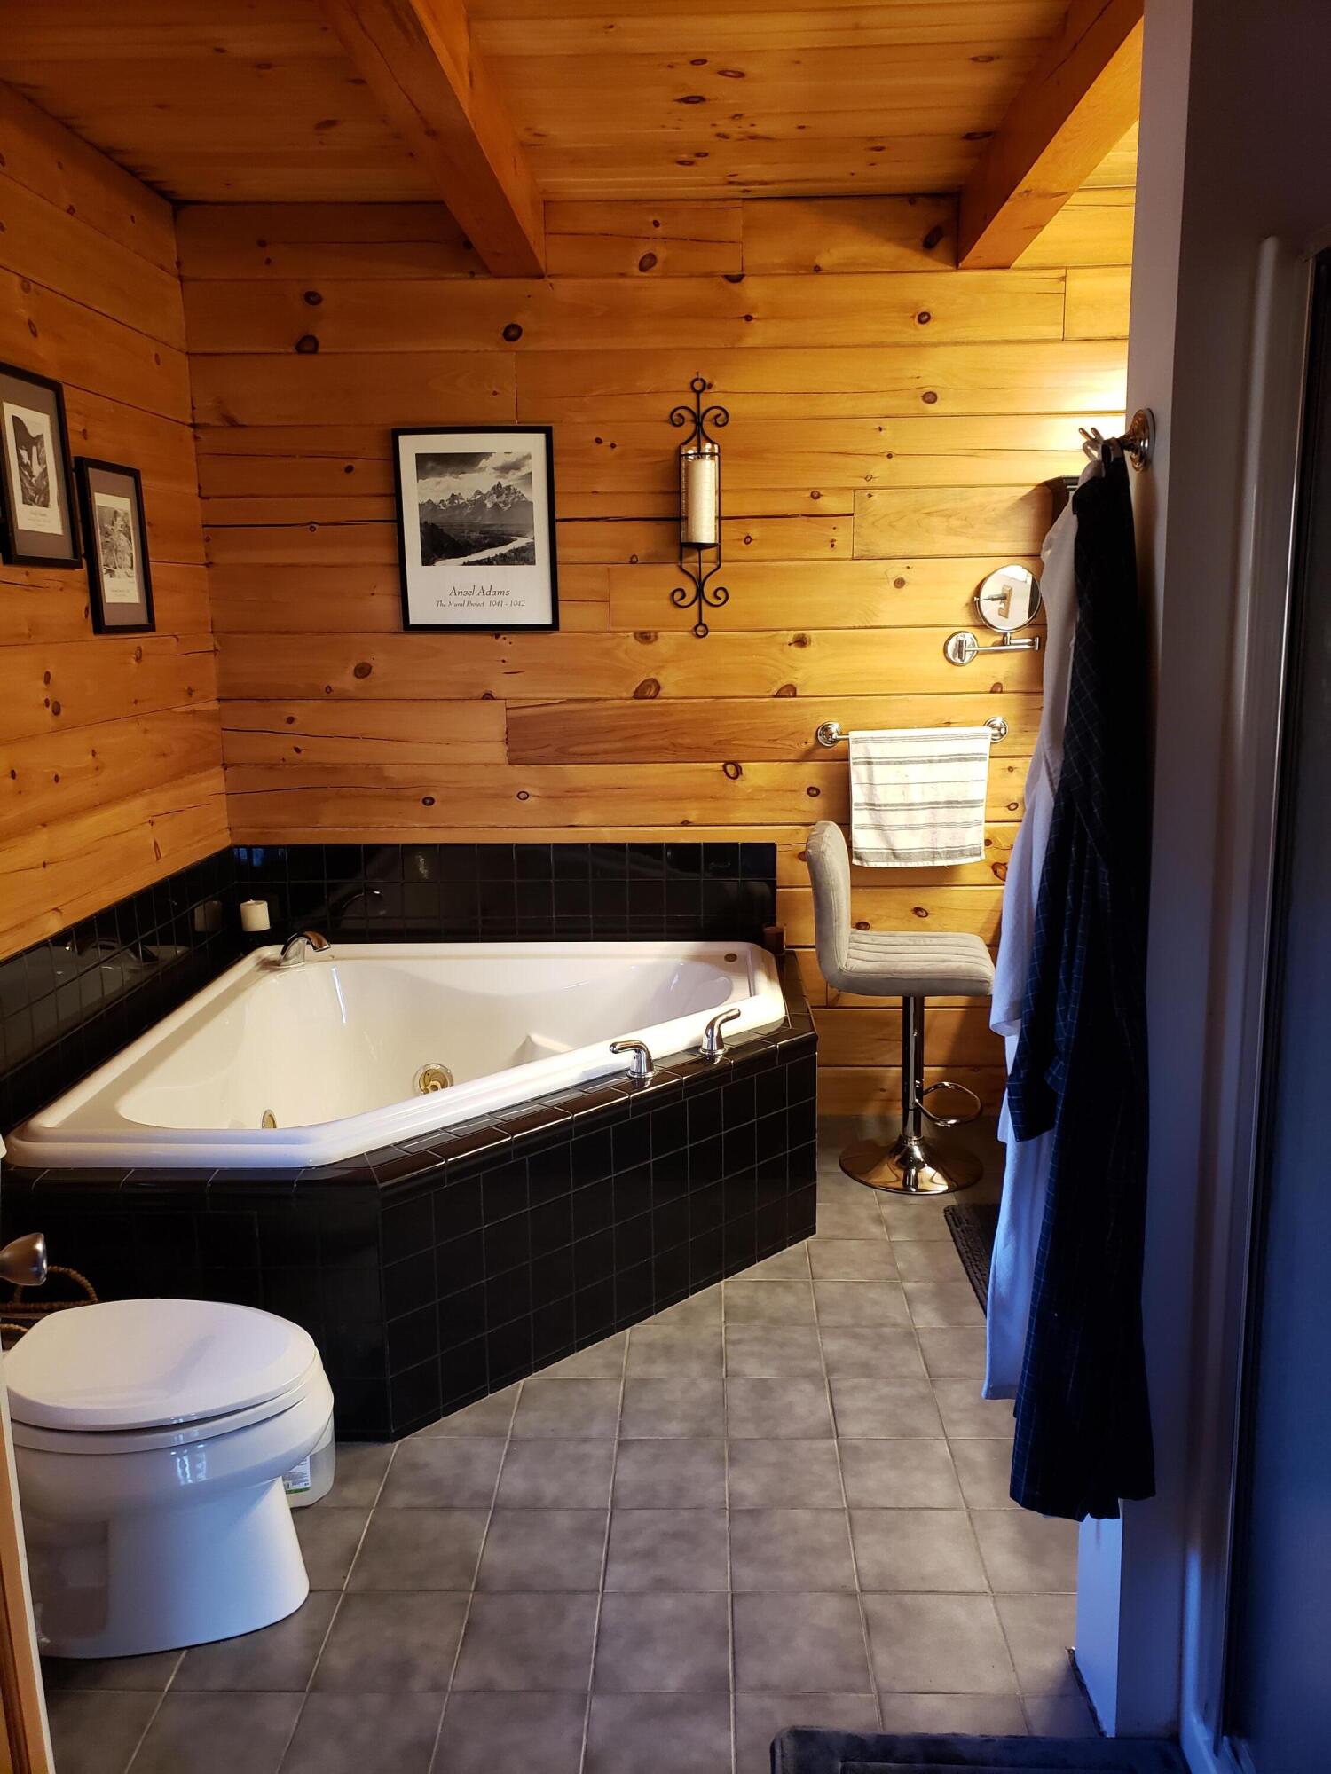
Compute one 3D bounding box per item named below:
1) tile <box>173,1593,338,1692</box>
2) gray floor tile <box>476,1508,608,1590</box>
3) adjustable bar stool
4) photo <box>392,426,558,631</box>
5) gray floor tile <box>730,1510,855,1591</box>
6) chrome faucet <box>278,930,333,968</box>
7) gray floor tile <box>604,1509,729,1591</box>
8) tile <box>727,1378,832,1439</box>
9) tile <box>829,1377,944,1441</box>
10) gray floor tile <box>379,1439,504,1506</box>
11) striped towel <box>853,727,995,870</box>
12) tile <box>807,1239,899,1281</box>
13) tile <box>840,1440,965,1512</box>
[{"bbox_3d":[-0.603,1.127,1.991,0.198,0.010,0.197,-1,11,2],"label":"tile"},{"bbox_3d":[-0.200,1.096,2.197,0.200,0.010,0.199,-1,11,2],"label":"gray floor tile"},{"bbox_3d":[0.629,0.297,3.538,0.495,0.955,0.420,1,12,10],"label":"adjustable bar stool"},{"bbox_3d":[-0.519,-0.984,3.685,0.436,0.542,0.020,-1,11,1],"label":"photo"},{"bbox_3d":[0.203,1.073,2.151,0.197,0.010,0.197,-1,11,2],"label":"gray floor tile"},{"bbox_3d":[-1.021,0.175,3.761,0.055,0.090,0.190,-12,15,-42],"label":"chrome faucet"},{"bbox_3d":[0.003,1.076,2.159,0.197,0.010,0.197,-1,11,2],"label":"gray floor tile"},{"bbox_3d":[0.219,1.010,2.573,0.200,0.010,0.199,-1,11,2],"label":"tile"},{"bbox_3d":[0.422,1.007,2.566,0.200,0.010,0.199,-1,11,2],"label":"tile"},{"bbox_3d":[-0.396,1.059,2.400,0.200,0.010,0.199,-1,11,2],"label":"gray floor tile"},{"bbox_3d":[0.713,-0.254,3.755,0.392,0.378,0.045,-1,11,1],"label":"striped towel"},{"bbox_3d":[0.434,0.877,3.115,0.197,0.010,0.197,-1,11,2],"label":"tile"},{"bbox_3d":[0.416,1.047,2.371,0.200,0.010,0.199,-1,11,2],"label":"tile"}]

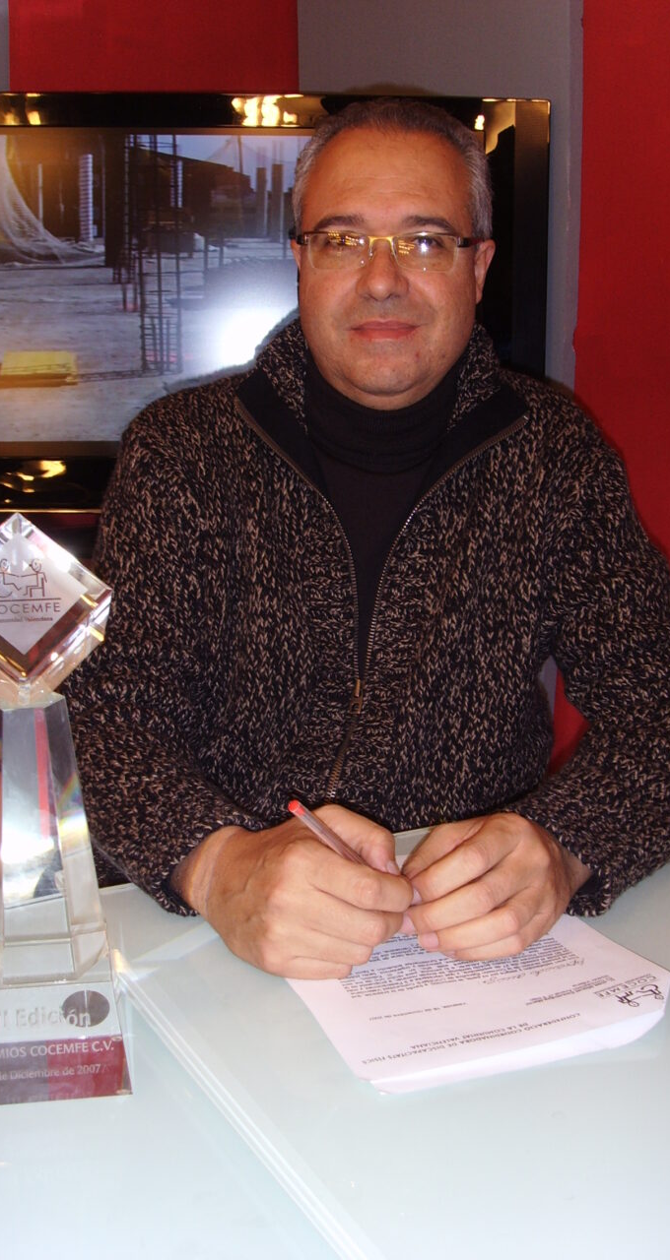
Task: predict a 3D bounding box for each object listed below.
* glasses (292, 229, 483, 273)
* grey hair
[{"bbox_3d":[0.043,-0.311,1.179,0.142,0.041,0.138,2,14,6],"label":"glasses"},{"bbox_3d":[0.049,-0.365,1.195,0.168,0.150,0.185,2,14,6],"label":"grey hair"}]

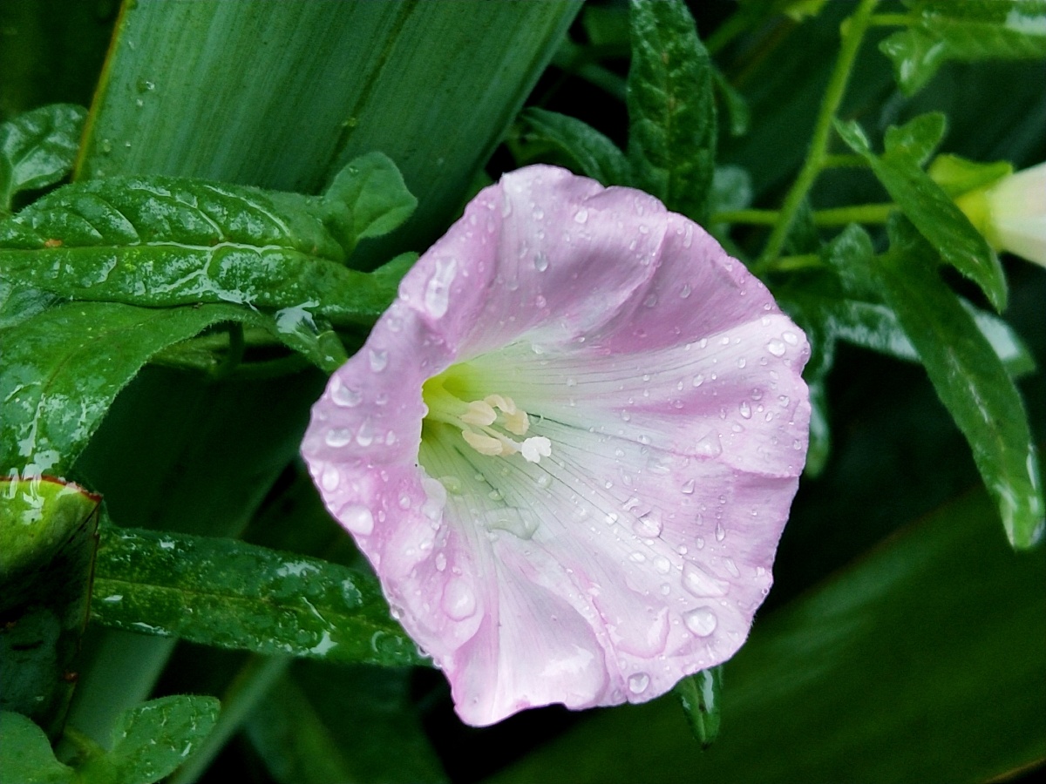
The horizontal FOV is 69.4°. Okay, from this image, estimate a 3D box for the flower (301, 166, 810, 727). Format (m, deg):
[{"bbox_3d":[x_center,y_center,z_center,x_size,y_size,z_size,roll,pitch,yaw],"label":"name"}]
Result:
[{"bbox_3d":[-0.001,0.005,0.097,0.059,0.061,0.042,-15,13,-25],"label":"flower"}]

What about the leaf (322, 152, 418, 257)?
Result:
[{"bbox_3d":[-0.020,-0.025,0.100,0.013,0.005,0.015,23,60,7],"label":"leaf"}]

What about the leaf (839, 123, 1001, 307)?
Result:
[{"bbox_3d":[0.059,-0.027,0.110,0.015,0.008,0.036,-32,76,-35],"label":"leaf"}]

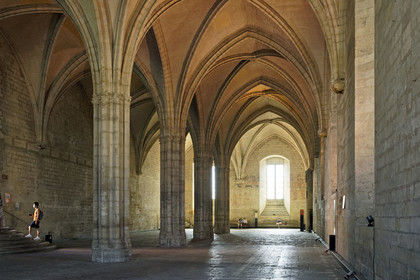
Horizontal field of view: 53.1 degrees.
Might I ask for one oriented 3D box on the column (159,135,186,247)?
[{"bbox_3d":[-2.009,2.705,22.500,1.380,6.000,1.380,-1,-5,7],"label":"column"}]

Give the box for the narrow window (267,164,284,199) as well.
[{"bbox_3d":[7.798,5.000,50.000,2.100,4.000,0.300,-1,-5,7],"label":"narrow window"}]

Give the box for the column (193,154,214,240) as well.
[{"bbox_3d":[-0.457,4.039,29.500,1.380,6.000,1.380,-1,-5,7],"label":"column"}]

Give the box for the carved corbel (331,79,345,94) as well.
[{"bbox_3d":[4.584,-1.923,15.100,0.480,0.560,0.480,-1,-5,7],"label":"carved corbel"}]

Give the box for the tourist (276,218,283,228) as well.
[{"bbox_3d":[8.098,9.702,48.800,0.650,1.220,0.700,-1,-5,7],"label":"tourist"}]

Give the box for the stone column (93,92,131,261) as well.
[{"bbox_3d":[-3.541,1.366,15.100,1.300,5.900,1.300,-1,-5,7],"label":"stone column"}]

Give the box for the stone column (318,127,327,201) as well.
[{"bbox_3d":[5.946,1.321,22.200,0.380,3.750,0.400,-1,-5,7],"label":"stone column"}]

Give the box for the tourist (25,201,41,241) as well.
[{"bbox_3d":[-8.039,3.687,19.000,0.700,1.720,0.520,0,-5,5],"label":"tourist"}]

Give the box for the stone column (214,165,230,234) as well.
[{"bbox_3d":[1.086,5.171,36.500,1.380,6.000,1.380,-1,-5,7],"label":"stone column"}]

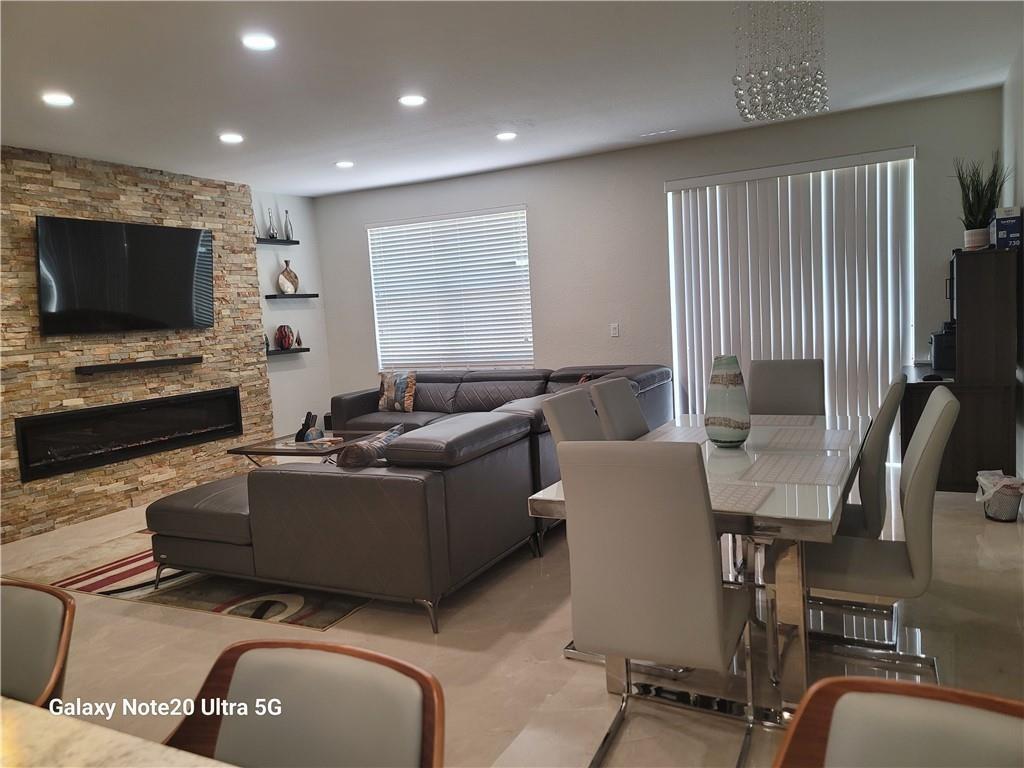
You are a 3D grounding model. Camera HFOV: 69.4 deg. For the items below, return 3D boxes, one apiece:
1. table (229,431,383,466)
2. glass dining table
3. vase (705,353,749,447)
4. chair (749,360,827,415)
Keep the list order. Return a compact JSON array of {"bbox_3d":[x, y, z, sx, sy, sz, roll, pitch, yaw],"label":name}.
[{"bbox_3d":[-1.634,0.674,6.053,0.900,0.415,0.910,-1,6,18],"label":"table"},{"bbox_3d":[0.903,0.642,2.968,0.887,0.765,1.840,0,6,29],"label":"glass dining table"},{"bbox_3d":[0.922,0.074,3.179,0.188,0.386,0.188,0,6,29],"label":"vase"},{"bbox_3d":[1.509,0.390,4.101,0.455,1.009,0.574,0,6,29],"label":"chair"}]

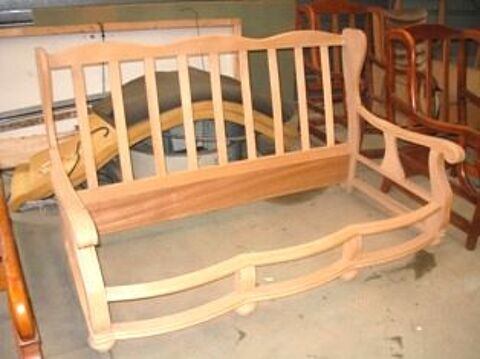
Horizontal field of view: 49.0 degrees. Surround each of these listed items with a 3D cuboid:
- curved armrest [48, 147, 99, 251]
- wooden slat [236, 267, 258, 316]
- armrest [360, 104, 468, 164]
[{"bbox_3d":[-0.670,0.049,2.067,0.082,0.111,0.741,-11,28,-25],"label":"curved armrest"},{"bbox_3d":[0.024,0.448,2.187,0.079,0.234,0.065,-11,28,-25],"label":"wooden slat"},{"bbox_3d":[0.885,-0.253,2.796,0.082,0.111,0.741,-11,28,-25],"label":"armrest"}]

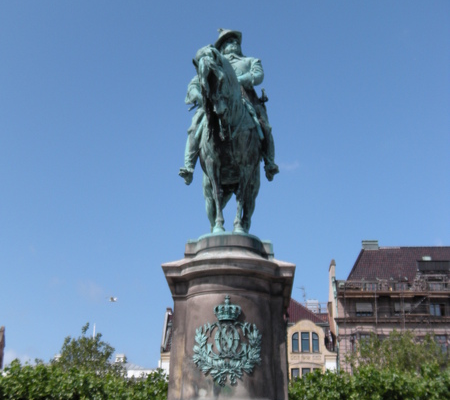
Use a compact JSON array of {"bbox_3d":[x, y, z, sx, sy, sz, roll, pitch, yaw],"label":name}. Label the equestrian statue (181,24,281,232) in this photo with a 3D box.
[{"bbox_3d":[0.075,-1.095,16.734,1.662,4.088,3.400,1,-20,0],"label":"equestrian statue"}]

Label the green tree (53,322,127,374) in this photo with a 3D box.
[{"bbox_3d":[-5.832,10.189,38.834,4.600,10.485,4.600,1,-20,0],"label":"green tree"}]

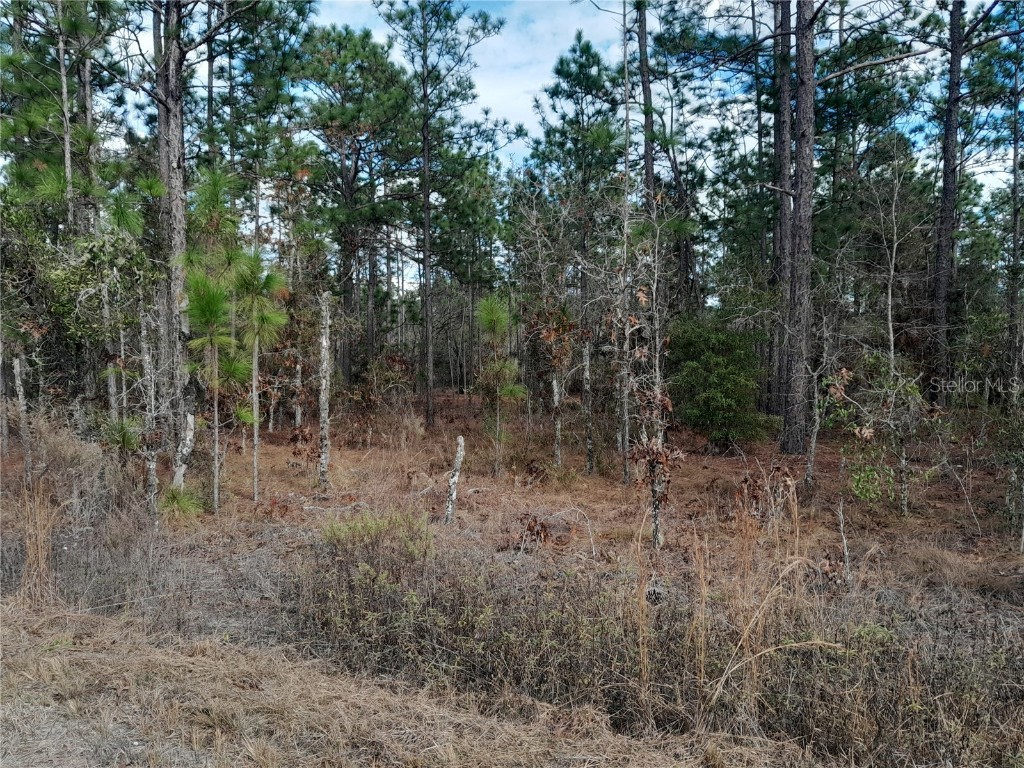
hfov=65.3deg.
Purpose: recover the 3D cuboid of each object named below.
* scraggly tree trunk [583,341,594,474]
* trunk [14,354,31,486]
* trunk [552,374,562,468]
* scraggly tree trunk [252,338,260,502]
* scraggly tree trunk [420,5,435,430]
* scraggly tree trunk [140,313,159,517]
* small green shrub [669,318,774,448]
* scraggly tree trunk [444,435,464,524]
[{"bbox_3d":[1.038,0.330,10.891,0.164,1.844,0.139,0,2,5],"label":"scraggly tree trunk"},{"bbox_3d":[-5.998,0.497,9.746,0.176,1.712,0.150,-2,2,-32],"label":"trunk"},{"bbox_3d":[0.651,0.549,11.509,0.144,1.372,0.123,0,2,3],"label":"trunk"},{"bbox_3d":[-2.893,0.420,8.988,0.077,1.861,0.065,-1,2,-18],"label":"scraggly tree trunk"},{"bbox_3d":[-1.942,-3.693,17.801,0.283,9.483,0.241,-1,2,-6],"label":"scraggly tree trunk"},{"bbox_3d":[-3.738,0.327,8.180,0.167,2.115,0.142,-1,2,-25],"label":"scraggly tree trunk"},{"bbox_3d":[3.526,0.011,13.639,1.693,2.255,1.524,0,2,14],"label":"small green shrub"},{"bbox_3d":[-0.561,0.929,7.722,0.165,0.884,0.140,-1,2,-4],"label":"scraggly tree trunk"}]

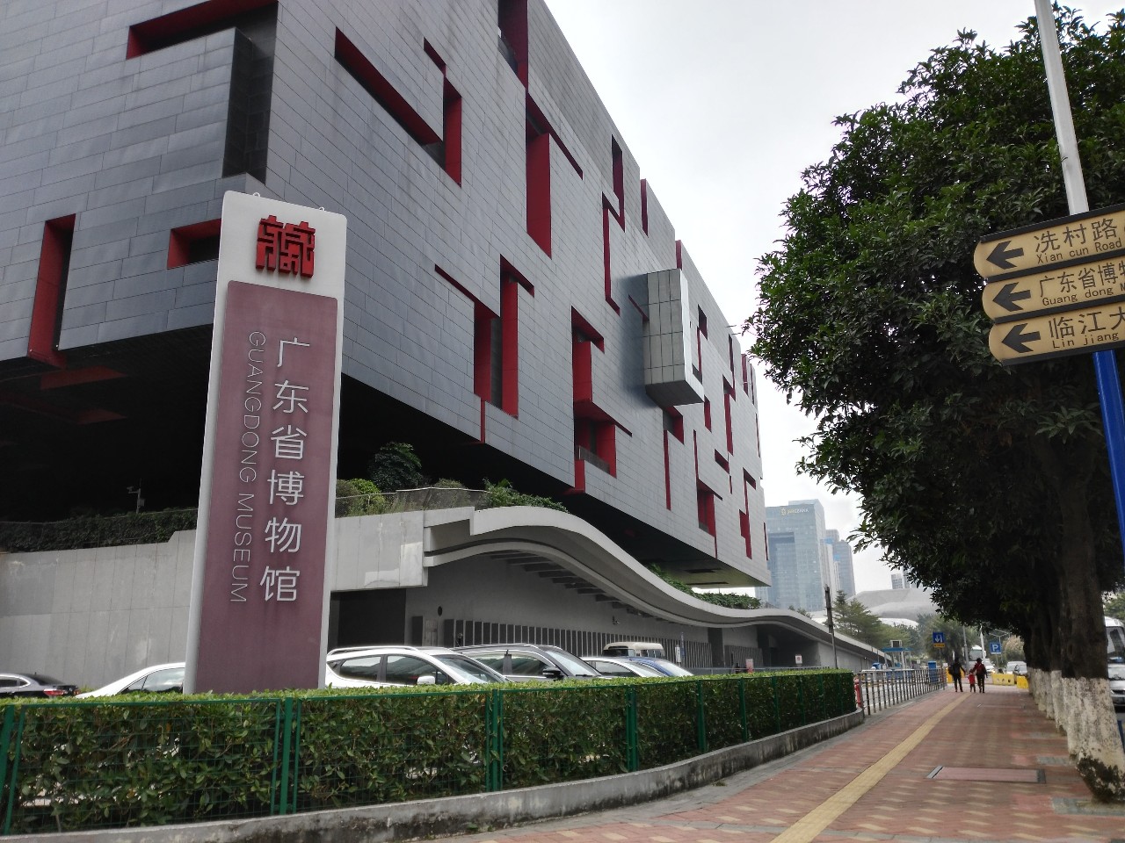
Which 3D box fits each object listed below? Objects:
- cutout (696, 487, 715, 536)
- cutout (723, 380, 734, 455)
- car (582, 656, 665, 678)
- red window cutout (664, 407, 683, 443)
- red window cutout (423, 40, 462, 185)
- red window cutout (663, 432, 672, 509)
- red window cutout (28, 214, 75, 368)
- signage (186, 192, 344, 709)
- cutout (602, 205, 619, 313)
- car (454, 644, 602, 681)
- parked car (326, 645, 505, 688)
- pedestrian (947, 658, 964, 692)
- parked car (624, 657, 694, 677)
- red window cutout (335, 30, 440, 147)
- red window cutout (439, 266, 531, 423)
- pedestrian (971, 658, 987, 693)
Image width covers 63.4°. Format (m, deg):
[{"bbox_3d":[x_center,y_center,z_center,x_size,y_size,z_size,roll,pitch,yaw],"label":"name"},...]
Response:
[{"bbox_3d":[14.404,9.159,93.512,0.800,4.680,7.900,-6,-16,20],"label":"cutout"},{"bbox_3d":[20.052,-0.420,112.656,1.000,9.200,3.900,-7,-16,20],"label":"cutout"},{"bbox_3d":[0.980,5.995,20.135,4.600,1.470,1.800,-7,-16,20],"label":"car"},{"bbox_3d":[9.841,0.036,84.380,1.000,3.070,7.800,-7,-16,20],"label":"red window cutout"},{"bbox_3d":[-6.307,-15.012,44.739,1.000,5.870,4.020,-7,-16,20],"label":"red window cutout"},{"bbox_3d":[8.850,4.286,79.274,0.600,7.000,1.200,-6,-16,20],"label":"red window cutout"},{"bbox_3d":[-17.652,-4.662,32.206,1.440,5.180,0.950,-7,-16,20],"label":"red window cutout"},{"bbox_3d":[-3.505,0.736,10.848,1.468,7.077,0.350,7,-17,-28],"label":"signage"},{"bbox_3d":[3.435,-12.211,69.378,0.600,7.830,3.500,-6,-16,20],"label":"cutout"},{"bbox_3d":[-0.460,5.221,17.593,4.750,1.720,1.880,-8,-16,24],"label":"car"},{"bbox_3d":[-2.091,4.665,15.367,4.450,1.690,1.830,-7,-16,20],"label":"parked car"},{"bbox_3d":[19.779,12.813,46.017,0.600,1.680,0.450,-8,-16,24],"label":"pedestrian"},{"bbox_3d":[2.041,6.446,21.913,4.550,1.480,1.800,-8,-16,24],"label":"parked car"},{"bbox_3d":[-7.827,-13.916,40.198,1.000,1.460,8.960,-7,-16,20],"label":"red window cutout"},{"bbox_3d":[-4.143,-5.052,46.458,0.900,8.600,11.500,-6,-16,20],"label":"red window cutout"},{"bbox_3d":[19.069,11.652,41.888,0.550,1.600,0.350,-8,-16,24],"label":"pedestrian"}]

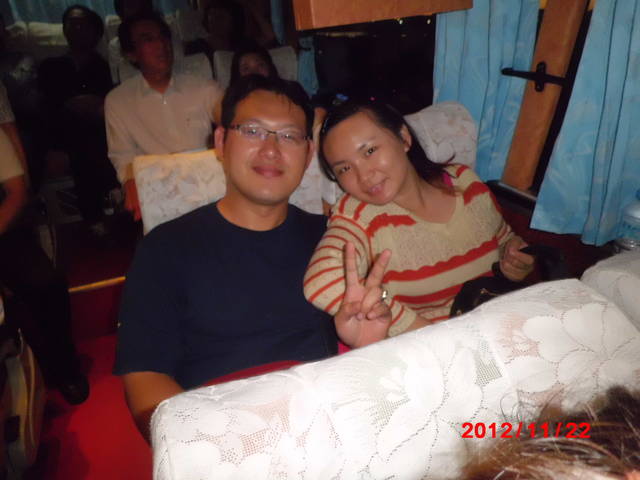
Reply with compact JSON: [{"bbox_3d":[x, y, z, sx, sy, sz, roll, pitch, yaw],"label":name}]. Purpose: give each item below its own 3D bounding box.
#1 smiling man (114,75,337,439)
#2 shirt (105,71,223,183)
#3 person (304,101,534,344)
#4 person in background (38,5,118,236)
[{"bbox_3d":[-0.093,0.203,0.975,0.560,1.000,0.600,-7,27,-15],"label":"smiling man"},{"bbox_3d":[-0.559,-0.310,1.754,0.470,0.540,0.320,-9,28,-18],"label":"shirt"},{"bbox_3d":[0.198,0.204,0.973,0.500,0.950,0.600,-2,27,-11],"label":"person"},{"bbox_3d":[-1.294,-0.620,2.639,0.500,1.200,0.660,-9,28,-18],"label":"person in background"}]

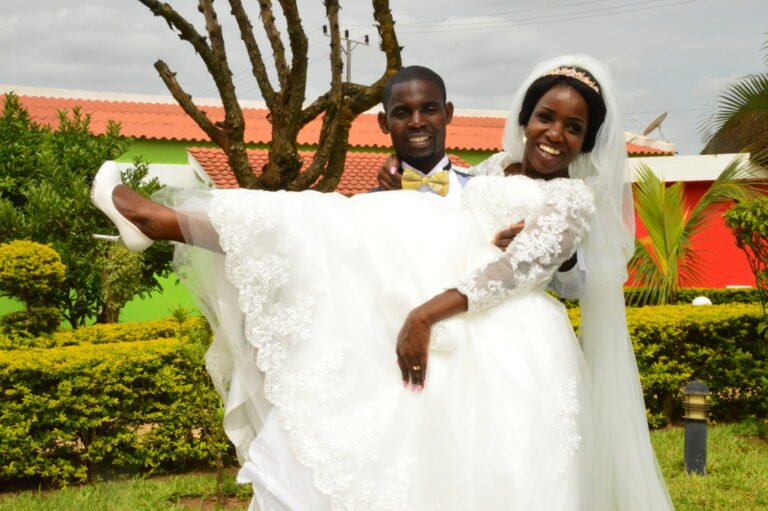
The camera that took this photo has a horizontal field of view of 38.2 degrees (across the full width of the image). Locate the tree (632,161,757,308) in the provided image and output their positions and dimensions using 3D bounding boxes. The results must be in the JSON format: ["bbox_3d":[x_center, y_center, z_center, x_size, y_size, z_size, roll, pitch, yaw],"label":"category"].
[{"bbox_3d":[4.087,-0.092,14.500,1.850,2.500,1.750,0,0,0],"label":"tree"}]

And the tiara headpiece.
[{"bbox_3d":[0.419,-0.386,2.450,0.135,0.045,0.075,21,0,6],"label":"tiara headpiece"}]

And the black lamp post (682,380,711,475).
[{"bbox_3d":[1.959,1.088,6.950,0.165,0.605,0.165,0,0,0],"label":"black lamp post"}]

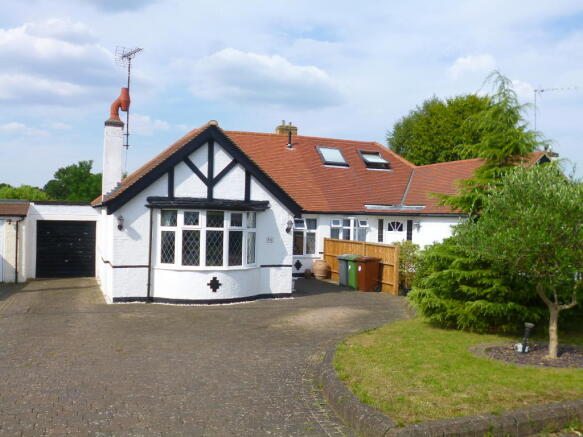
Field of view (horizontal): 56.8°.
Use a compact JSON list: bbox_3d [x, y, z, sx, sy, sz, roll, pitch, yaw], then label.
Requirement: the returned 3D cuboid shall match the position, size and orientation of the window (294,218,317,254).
[{"bbox_3d":[0.486,0.719,20.937,1.050,1.420,0.120,1,0,-22],"label":"window"}]

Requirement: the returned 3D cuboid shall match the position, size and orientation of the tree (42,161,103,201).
[{"bbox_3d":[-23.252,-2.022,58.000,6.800,8.440,6.500,1,0,0],"label":"tree"}]

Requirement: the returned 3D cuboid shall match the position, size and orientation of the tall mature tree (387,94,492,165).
[{"bbox_3d":[10.022,-2.943,36.000,7.500,10.690,7.300,1,0,0],"label":"tall mature tree"}]

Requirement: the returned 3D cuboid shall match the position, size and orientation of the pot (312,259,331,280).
[{"bbox_3d":[1.124,1.911,20.565,0.660,0.740,0.660,1,0,0],"label":"pot"}]

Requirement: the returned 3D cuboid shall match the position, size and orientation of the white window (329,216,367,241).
[{"bbox_3d":[2.336,0.524,21.700,1.720,1.120,0.150,1,0,-22],"label":"white window"}]

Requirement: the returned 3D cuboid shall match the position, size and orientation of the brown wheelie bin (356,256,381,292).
[{"bbox_3d":[2.411,1.772,17.308,0.700,1.080,0.580,1,0,-23],"label":"brown wheelie bin"}]

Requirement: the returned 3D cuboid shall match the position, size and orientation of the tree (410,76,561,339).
[{"bbox_3d":[4.347,-0.367,12.200,3.400,5.700,3.400,1,0,0],"label":"tree"}]

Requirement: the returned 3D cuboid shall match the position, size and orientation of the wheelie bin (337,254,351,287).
[{"bbox_3d":[1.993,1.760,18.422,0.700,1.080,0.580,1,0,-23],"label":"wheelie bin"}]

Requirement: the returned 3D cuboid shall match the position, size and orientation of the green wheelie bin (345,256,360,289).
[{"bbox_3d":[2.200,1.766,17.870,0.700,1.080,0.580,1,0,-23],"label":"green wheelie bin"}]

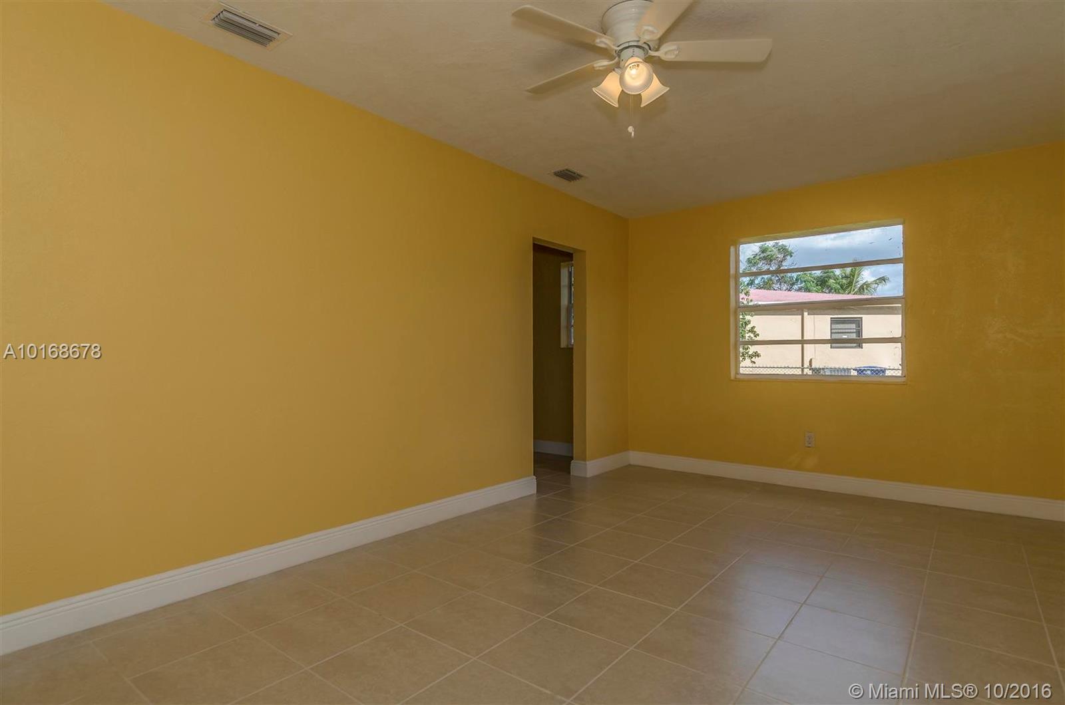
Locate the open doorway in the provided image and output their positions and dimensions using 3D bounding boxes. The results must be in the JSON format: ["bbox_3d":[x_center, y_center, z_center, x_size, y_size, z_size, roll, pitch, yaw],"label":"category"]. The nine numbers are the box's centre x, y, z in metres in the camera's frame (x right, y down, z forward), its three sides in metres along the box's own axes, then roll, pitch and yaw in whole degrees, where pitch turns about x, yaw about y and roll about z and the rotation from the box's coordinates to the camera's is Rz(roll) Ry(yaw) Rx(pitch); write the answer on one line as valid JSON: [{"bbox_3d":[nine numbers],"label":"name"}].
[{"bbox_3d":[0.198,0.106,4.695,0.150,2.101,0.788,-1,-1,39],"label":"open doorway"}]

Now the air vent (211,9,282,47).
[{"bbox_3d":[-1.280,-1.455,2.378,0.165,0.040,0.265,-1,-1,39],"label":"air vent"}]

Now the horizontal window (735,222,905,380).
[{"bbox_3d":[2.401,-0.387,4.572,1.318,1.258,0.110,-1,-1,37],"label":"horizontal window"}]

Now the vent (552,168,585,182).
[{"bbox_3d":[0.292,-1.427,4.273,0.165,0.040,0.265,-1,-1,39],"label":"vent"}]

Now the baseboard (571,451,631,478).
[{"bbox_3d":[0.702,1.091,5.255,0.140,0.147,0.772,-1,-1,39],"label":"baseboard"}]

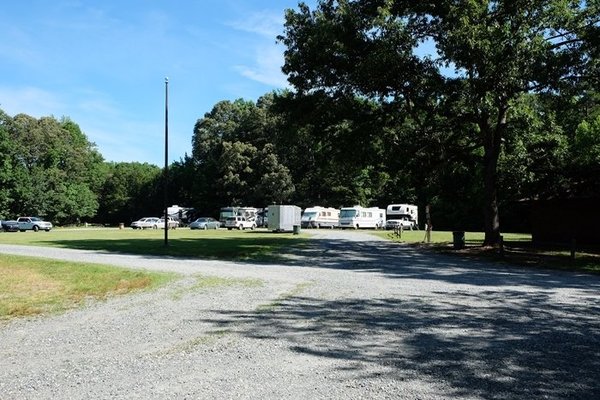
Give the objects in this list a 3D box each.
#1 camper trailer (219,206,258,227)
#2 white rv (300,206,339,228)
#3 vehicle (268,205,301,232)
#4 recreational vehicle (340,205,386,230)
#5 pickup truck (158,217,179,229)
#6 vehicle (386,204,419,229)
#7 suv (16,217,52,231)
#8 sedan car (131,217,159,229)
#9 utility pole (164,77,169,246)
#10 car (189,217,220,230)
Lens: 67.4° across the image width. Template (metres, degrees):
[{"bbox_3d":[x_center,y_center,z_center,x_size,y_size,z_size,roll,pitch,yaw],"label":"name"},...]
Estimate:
[{"bbox_3d":[-10.155,2.939,75.672,2.491,3.551,8.587,-1,-2,21],"label":"camper trailer"},{"bbox_3d":[3.070,2.566,65.050,2.362,3.201,7.760,-2,-3,31],"label":"white rv"},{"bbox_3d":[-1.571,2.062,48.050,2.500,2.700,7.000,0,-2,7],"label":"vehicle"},{"bbox_3d":[9.201,2.575,65.396,2.428,3.290,8.277,-2,-3,43],"label":"recreational vehicle"},{"bbox_3d":[-18.030,3.195,62.279,1.794,1.740,5.158,0,-2,-1],"label":"pickup truck"},{"bbox_3d":[13.782,2.313,60.890,2.242,3.348,5.888,-2,-3,35],"label":"vehicle"},{"bbox_3d":[-36.243,3.317,61.579,4.880,1.870,1.797,-1,-3,26],"label":"suv"},{"bbox_3d":[-20.603,3.182,60.423,1.780,1.490,4.800,-1,-3,29],"label":"sedan car"},{"bbox_3d":[-7.814,-2.328,26.497,0.160,9.900,0.160,0,-2,0],"label":"utility pole"},{"bbox_3d":[-11.567,2.897,55.271,1.797,1.458,4.724,-1,-2,18],"label":"car"}]

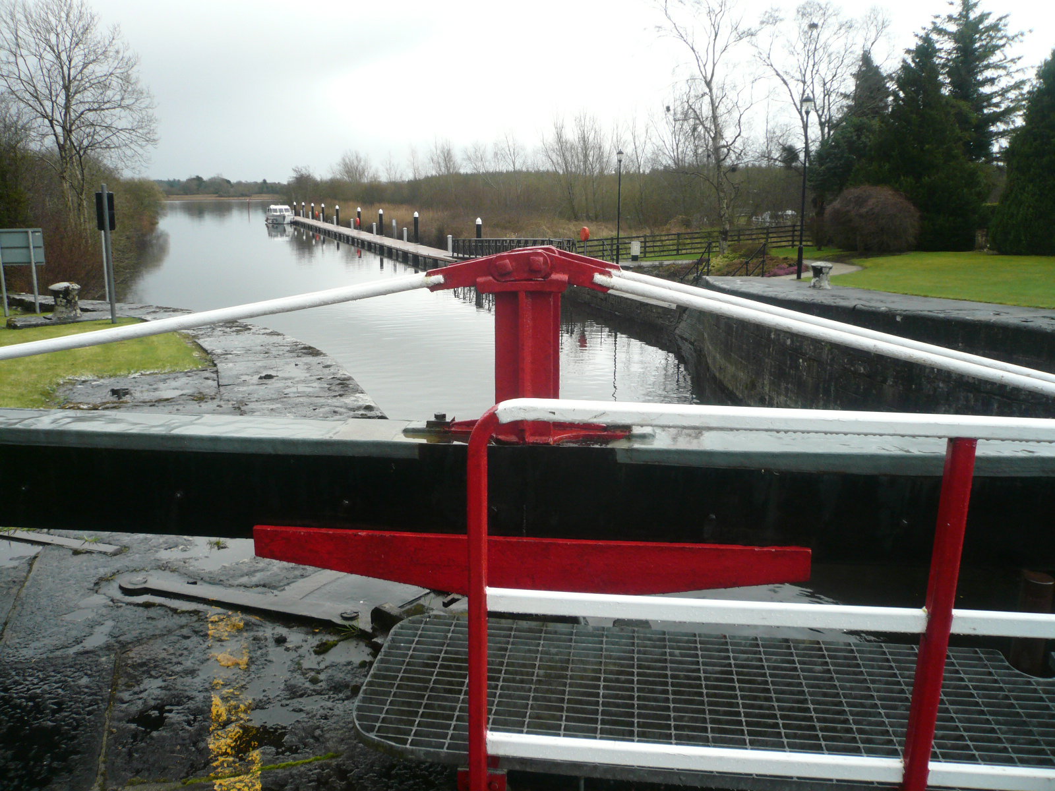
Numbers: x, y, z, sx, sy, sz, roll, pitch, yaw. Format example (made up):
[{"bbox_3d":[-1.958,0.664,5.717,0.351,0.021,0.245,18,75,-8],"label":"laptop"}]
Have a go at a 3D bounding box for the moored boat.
[{"bbox_3d":[-32.438,-23.749,111.561,2.900,2.500,8.200,-5,14,-21],"label":"moored boat"}]

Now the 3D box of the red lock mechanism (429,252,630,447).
[{"bbox_3d":[-0.010,-0.192,3.097,0.690,0.675,0.290,2,13,6],"label":"red lock mechanism"}]

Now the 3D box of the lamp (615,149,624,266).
[{"bbox_3d":[3.672,-7.509,34.183,0.360,4.550,0.360,0,13,0],"label":"lamp"}]

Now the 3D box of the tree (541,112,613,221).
[{"bbox_3d":[4.514,-20.621,77.334,6.500,9.460,6.000,0,13,0],"label":"tree"}]

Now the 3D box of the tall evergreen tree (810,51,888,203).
[{"bbox_3d":[14.167,-10.557,37.054,3.700,8.300,3.700,0,13,0],"label":"tall evergreen tree"}]

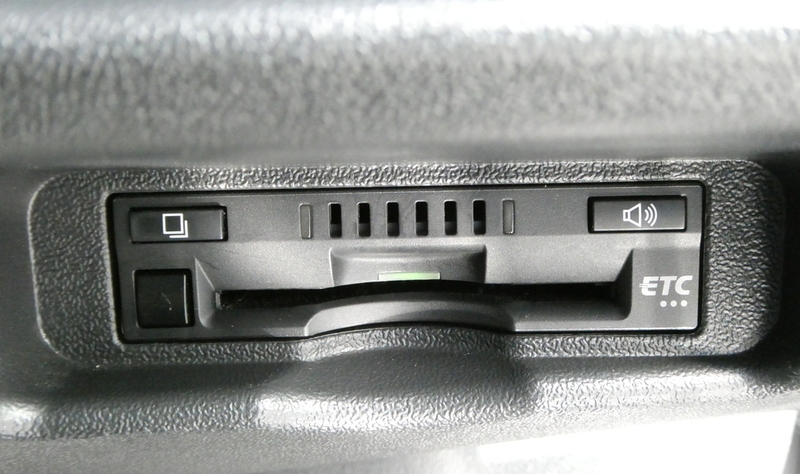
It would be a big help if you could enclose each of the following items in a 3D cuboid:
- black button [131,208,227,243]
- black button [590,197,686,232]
[{"bbox_3d":[-0.029,-0.002,0.106,0.012,0.004,0.003,-1,7,1],"label":"black button"},{"bbox_3d":[0.031,-0.003,0.105,0.012,0.004,0.003,-1,7,1],"label":"black button"}]

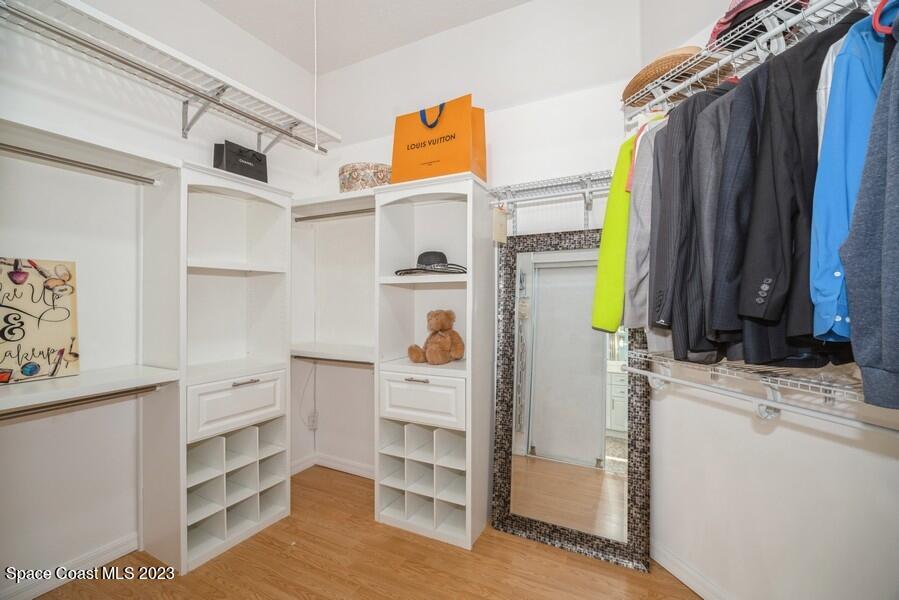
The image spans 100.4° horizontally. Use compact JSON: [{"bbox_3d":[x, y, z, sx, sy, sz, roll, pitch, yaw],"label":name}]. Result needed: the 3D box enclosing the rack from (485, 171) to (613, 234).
[{"bbox_3d":[0.586,-0.490,1.937,0.735,0.168,0.305,0,-1,27],"label":"rack"}]

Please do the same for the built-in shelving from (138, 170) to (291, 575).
[{"bbox_3d":[-1.258,0.314,2.063,0.392,1.899,0.589,0,-1,28],"label":"built-in shelving"}]

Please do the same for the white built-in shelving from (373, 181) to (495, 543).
[{"bbox_3d":[-0.071,0.314,2.204,0.589,1.899,0.405,0,-1,26],"label":"white built-in shelving"}]

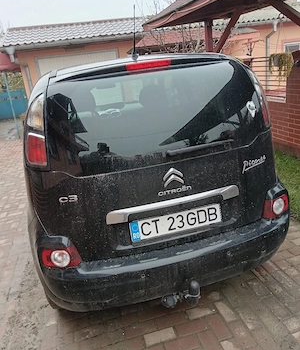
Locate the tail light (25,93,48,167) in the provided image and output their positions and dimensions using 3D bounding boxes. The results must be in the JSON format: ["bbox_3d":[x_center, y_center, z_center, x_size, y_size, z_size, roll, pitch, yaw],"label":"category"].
[{"bbox_3d":[-0.579,-0.226,1.589,0.130,0.375,0.150,-2,-4,-2],"label":"tail light"}]

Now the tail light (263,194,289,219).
[{"bbox_3d":[0.771,0.191,1.914,0.185,0.112,0.080,-13,19,-17],"label":"tail light"}]

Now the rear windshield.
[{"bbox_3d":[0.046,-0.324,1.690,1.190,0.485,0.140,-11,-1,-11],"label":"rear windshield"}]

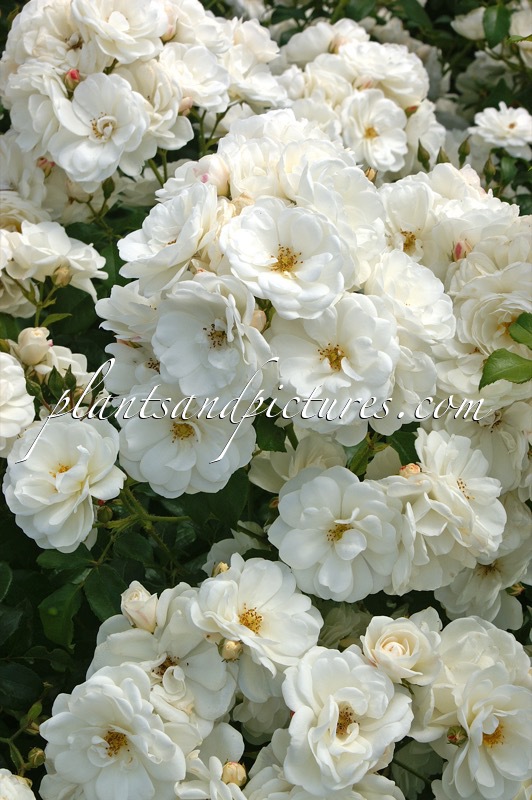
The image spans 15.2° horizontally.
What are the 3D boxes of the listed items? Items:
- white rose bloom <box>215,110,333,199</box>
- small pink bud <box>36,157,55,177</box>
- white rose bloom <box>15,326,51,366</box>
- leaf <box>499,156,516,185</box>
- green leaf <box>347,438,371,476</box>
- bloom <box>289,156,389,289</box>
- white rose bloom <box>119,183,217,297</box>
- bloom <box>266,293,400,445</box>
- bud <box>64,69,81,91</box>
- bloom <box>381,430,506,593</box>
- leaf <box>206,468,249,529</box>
[{"bbox_3d":[0.006,-0.160,1.310,0.078,0.055,0.062,0,60,0],"label":"white rose bloom"},{"bbox_3d":[-0.156,-0.165,1.410,0.012,0.014,0.011,0,25,0],"label":"small pink bud"},{"bbox_3d":[-0.129,-0.029,1.100,0.020,0.023,0.020,0,26,0],"label":"white rose bloom"},{"bbox_3d":[0.155,-0.147,1.280,0.013,0.008,0.023,3,69,1],"label":"leaf"},{"bbox_3d":[0.054,0.034,1.170,0.013,0.010,0.025,23,74,7],"label":"green leaf"},{"bbox_3d":[0.040,-0.100,1.120,0.062,0.042,0.072,0,63,-24],"label":"bloom"},{"bbox_3d":[-0.057,-0.095,1.180,0.068,0.040,0.066,-51,45,0],"label":"white rose bloom"},{"bbox_3d":[0.036,-0.018,1.060,0.071,0.075,0.042,0,-9,-2],"label":"bloom"},{"bbox_3d":[-0.129,-0.213,1.330,0.011,0.016,0.011,6,25,0],"label":"bud"},{"bbox_3d":[0.101,0.064,1.140,0.075,0.085,0.060,-14,-8,-27],"label":"bloom"},{"bbox_3d":[-0.024,0.058,1.220,0.029,0.042,0.012,7,-17,2],"label":"leaf"}]

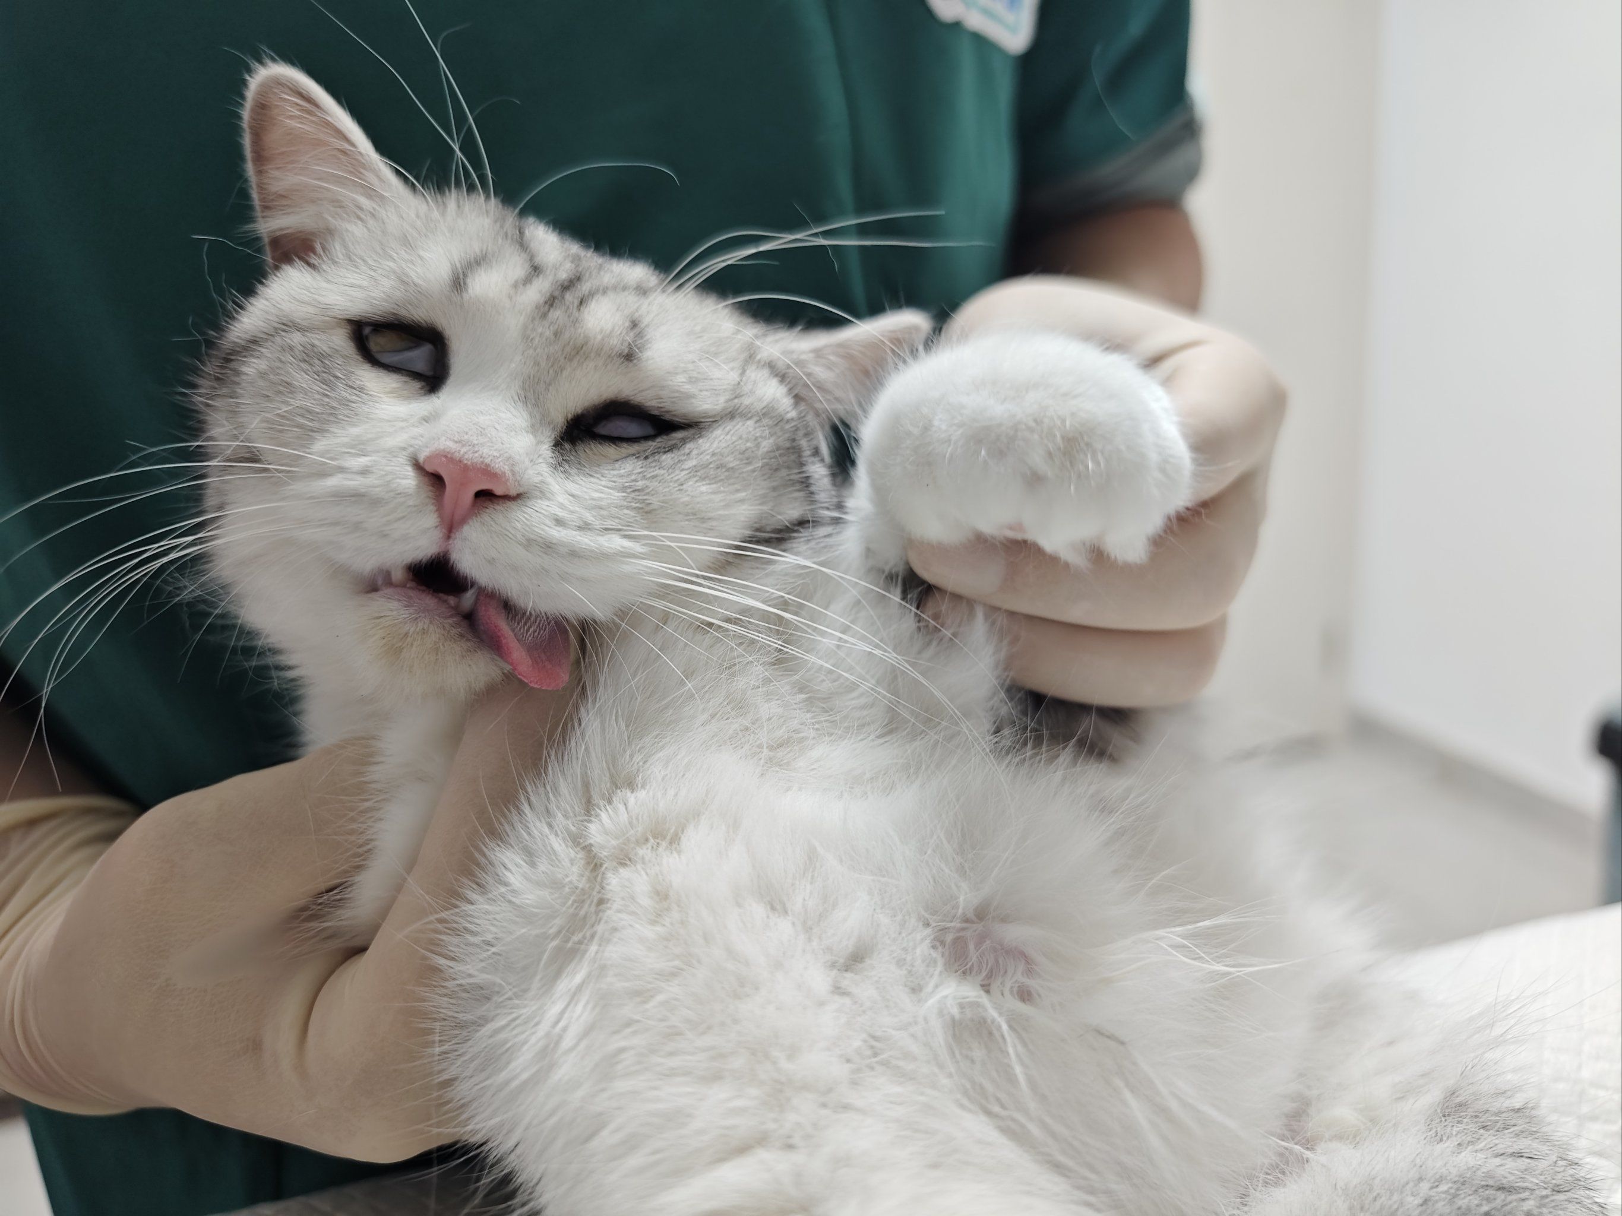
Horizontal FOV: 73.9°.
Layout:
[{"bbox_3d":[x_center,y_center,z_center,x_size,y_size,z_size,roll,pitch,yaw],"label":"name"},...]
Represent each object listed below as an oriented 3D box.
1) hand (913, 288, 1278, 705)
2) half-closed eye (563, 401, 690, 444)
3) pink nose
[{"bbox_3d":[0.072,-0.030,0.272,0.096,0.108,0.105,1,7,14],"label":"hand"},{"bbox_3d":[-0.039,-0.039,0.227,0.027,0.010,0.009,3,-1,-21],"label":"half-closed eye"},{"bbox_3d":[-0.068,-0.022,0.212,0.019,0.016,0.012,18,-4,-7],"label":"pink nose"}]

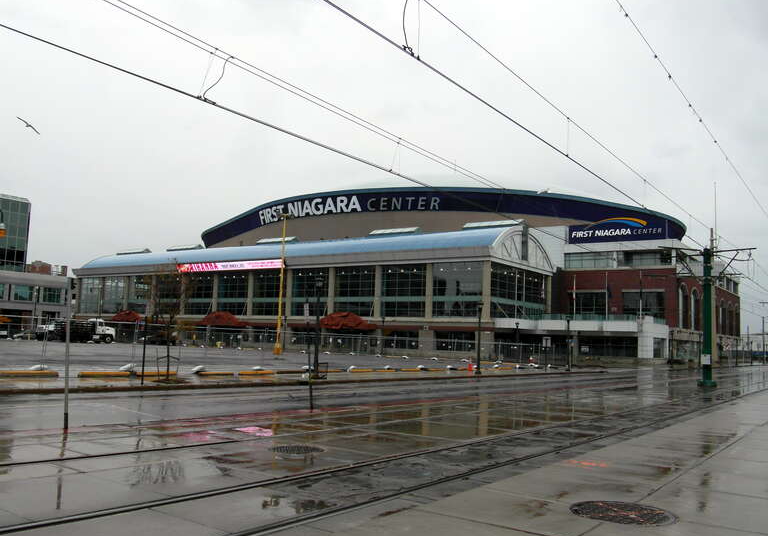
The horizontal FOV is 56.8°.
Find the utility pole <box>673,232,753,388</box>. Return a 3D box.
[{"bbox_3d":[17.579,2.587,38.623,4.700,7.600,0.850,0,-7,22],"label":"utility pole"}]

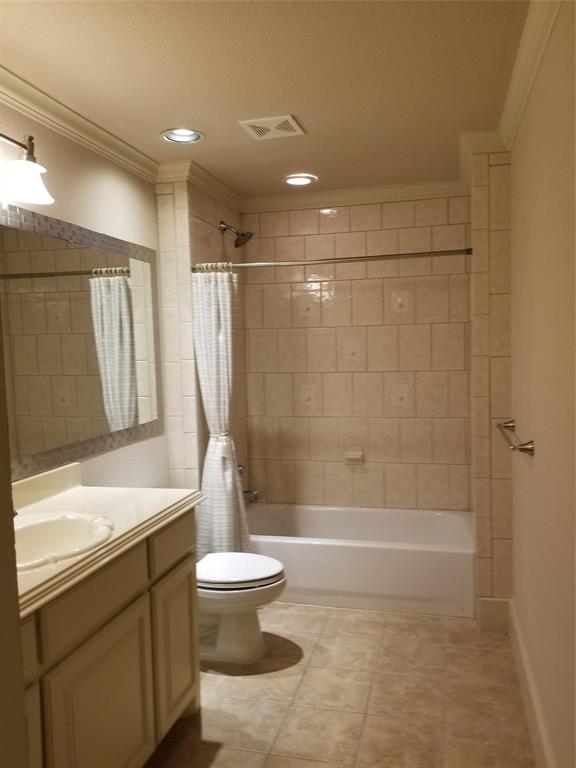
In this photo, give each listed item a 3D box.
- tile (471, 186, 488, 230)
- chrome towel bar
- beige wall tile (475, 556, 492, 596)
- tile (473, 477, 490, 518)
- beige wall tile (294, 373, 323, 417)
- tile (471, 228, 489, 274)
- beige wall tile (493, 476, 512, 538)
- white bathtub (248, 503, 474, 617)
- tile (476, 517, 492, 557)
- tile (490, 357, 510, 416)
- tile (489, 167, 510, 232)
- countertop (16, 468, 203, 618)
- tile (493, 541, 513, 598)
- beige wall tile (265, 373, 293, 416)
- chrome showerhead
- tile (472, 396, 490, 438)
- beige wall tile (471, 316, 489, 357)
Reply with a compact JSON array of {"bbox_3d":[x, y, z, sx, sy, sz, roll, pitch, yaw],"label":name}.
[{"bbox_3d":[0.930,-0.849,2.787,0.074,0.201,0.013,0,4,15],"label":"tile"},{"bbox_3d":[0.924,0.212,2.359,0.071,0.055,0.705,0,4,16],"label":"chrome towel bar"},{"bbox_3d":[0.983,0.975,2.910,0.078,0.197,0.010,-1,4,15],"label":"beige wall tile"},{"bbox_3d":[0.969,0.571,2.889,0.073,0.201,0.013,0,4,15],"label":"tile"},{"bbox_3d":[0.135,0.070,3.903,0.201,0.301,0.013,0,4,15],"label":"beige wall tile"},{"bbox_3d":[0.929,-0.647,2.797,0.084,0.210,0.010,0,4,16],"label":"tile"},{"bbox_3d":[1.060,0.620,2.864,0.096,0.300,0.010,-1,4,15],"label":"beige wall tile"},{"bbox_3d":[0.355,1.040,3.585,1.506,0.367,0.744,0,4,16],"label":"white bathtub"},{"bbox_3d":[0.985,0.765,2.892,0.076,0.202,0.010,0,4,16],"label":"tile"},{"bbox_3d":[1.038,0.016,2.827,0.102,0.301,0.013,0,4,15],"label":"tile"},{"bbox_3d":[1.020,-0.889,2.766,0.096,0.304,0.010,-1,4,15],"label":"tile"},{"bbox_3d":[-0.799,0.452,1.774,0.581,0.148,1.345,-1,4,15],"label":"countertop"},{"bbox_3d":[1.068,0.920,2.883,0.096,0.295,0.010,-1,4,15],"label":"tile"},{"bbox_3d":[-0.062,0.071,3.954,0.201,0.301,0.013,0,4,15],"label":"beige wall tile"},{"bbox_3d":[-0.312,-0.946,3.630,0.212,0.168,0.120,-1,4,15],"label":"chrome showerhead"},{"bbox_3d":[0.961,0.166,2.857,0.078,0.199,0.010,-1,4,15],"label":"tile"},{"bbox_3d":[0.946,-0.240,2.831,0.074,0.201,0.013,0,4,15],"label":"beige wall tile"}]

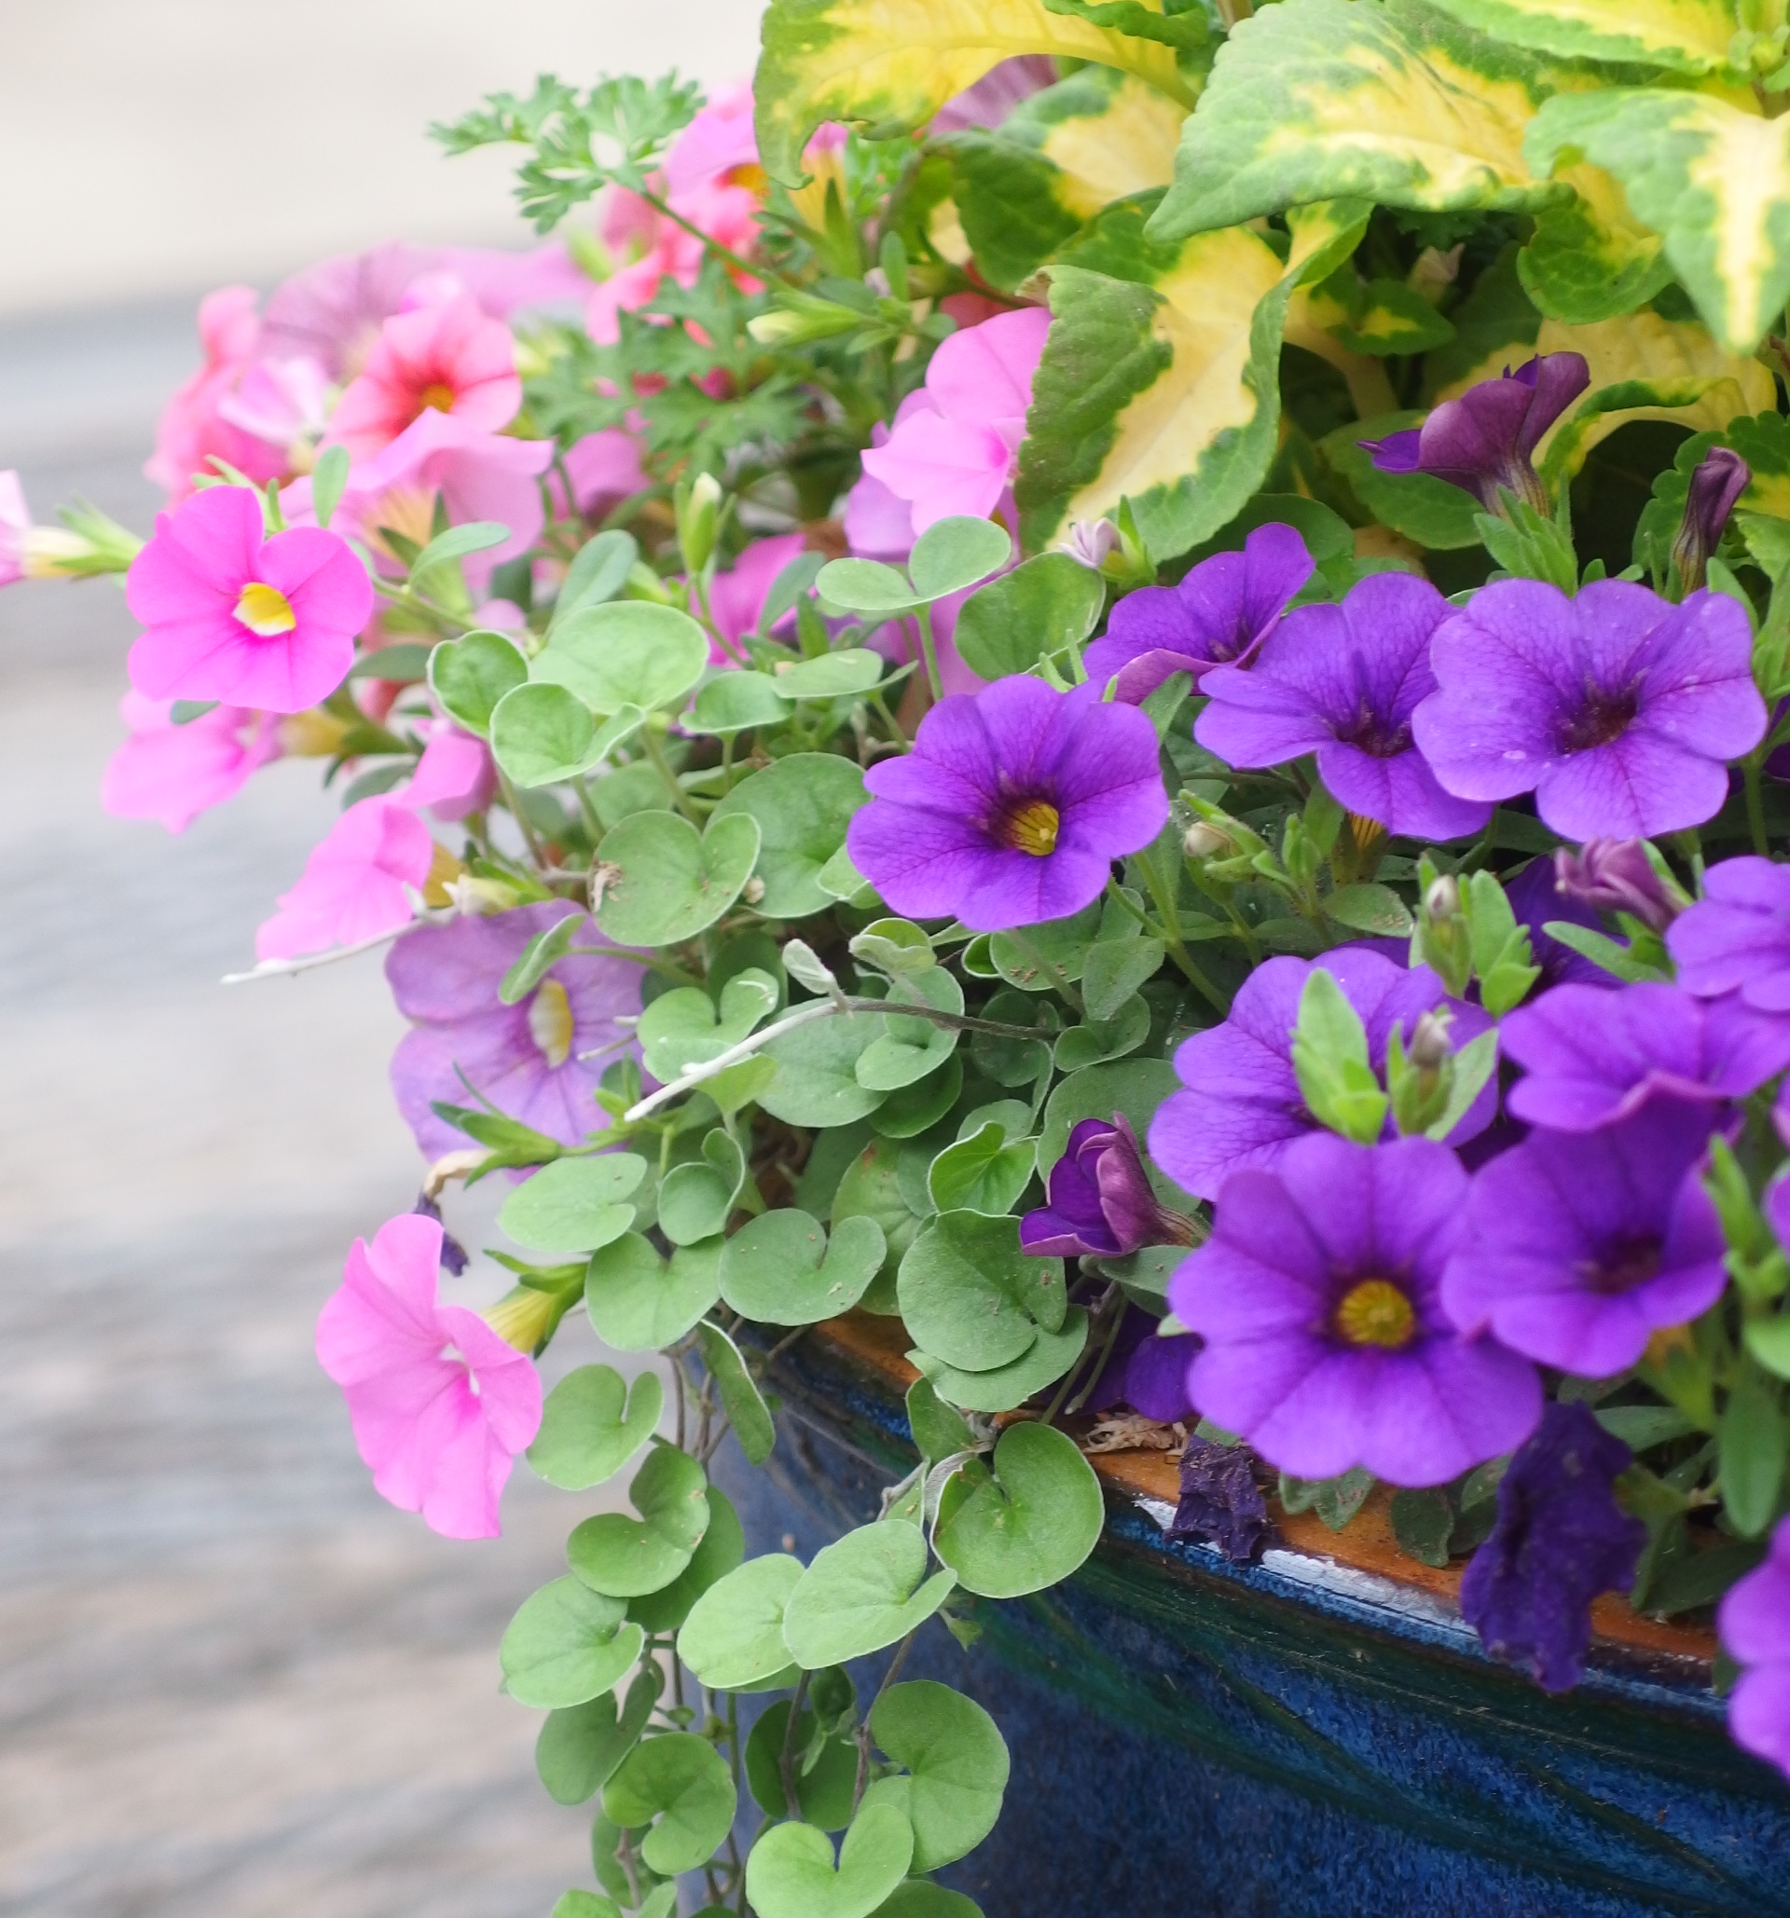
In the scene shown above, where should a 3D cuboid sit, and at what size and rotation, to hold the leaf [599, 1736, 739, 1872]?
[{"bbox_3d":[-0.023,0.086,0.785,0.015,0.015,0.004,6,-17,8],"label":"leaf"}]

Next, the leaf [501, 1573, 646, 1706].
[{"bbox_3d":[-0.033,0.070,0.790,0.015,0.015,0.004,17,-19,32],"label":"leaf"}]

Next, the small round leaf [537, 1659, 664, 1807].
[{"bbox_3d":[-0.033,0.085,0.850,0.017,0.018,0.006,22,-8,37],"label":"small round leaf"}]

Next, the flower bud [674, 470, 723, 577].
[{"bbox_3d":[-0.022,-0.049,0.865,0.005,0.012,0.005,3,9,0],"label":"flower bud"}]

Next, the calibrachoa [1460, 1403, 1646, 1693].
[{"bbox_3d":[0.070,0.063,0.825,0.018,0.031,0.015,10,6,17],"label":"calibrachoa"}]

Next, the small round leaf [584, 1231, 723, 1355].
[{"bbox_3d":[-0.025,0.034,0.795,0.015,0.004,0.015,9,62,15],"label":"small round leaf"}]

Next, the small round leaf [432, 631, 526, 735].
[{"bbox_3d":[-0.050,-0.033,0.930,0.012,0.014,0.006,4,-24,-5],"label":"small round leaf"}]

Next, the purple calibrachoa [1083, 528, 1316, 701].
[{"bbox_3d":[0.033,-0.033,0.792,0.025,0.012,0.026,-38,30,-5],"label":"purple calibrachoa"}]

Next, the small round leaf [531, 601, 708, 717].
[{"bbox_3d":[-0.033,-0.036,0.920,0.021,0.005,0.018,7,50,6],"label":"small round leaf"}]

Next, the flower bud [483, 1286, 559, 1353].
[{"bbox_3d":[-0.042,0.040,0.860,0.009,0.007,0.007,-28,0,-30],"label":"flower bud"}]

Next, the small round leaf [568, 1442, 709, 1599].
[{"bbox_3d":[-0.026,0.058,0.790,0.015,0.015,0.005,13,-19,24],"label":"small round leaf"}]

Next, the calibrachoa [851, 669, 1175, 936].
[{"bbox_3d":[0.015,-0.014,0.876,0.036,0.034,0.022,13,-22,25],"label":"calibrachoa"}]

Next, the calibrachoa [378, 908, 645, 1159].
[{"bbox_3d":[-0.041,0.009,0.905,0.036,0.031,0.020,17,5,34],"label":"calibrachoa"}]

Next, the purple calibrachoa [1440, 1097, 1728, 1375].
[{"bbox_3d":[0.077,0.033,0.836,0.033,0.032,0.022,14,-19,28],"label":"purple calibrachoa"}]

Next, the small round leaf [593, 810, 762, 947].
[{"bbox_3d":[-0.023,-0.009,0.830,0.018,0.005,0.018,28,59,15],"label":"small round leaf"}]

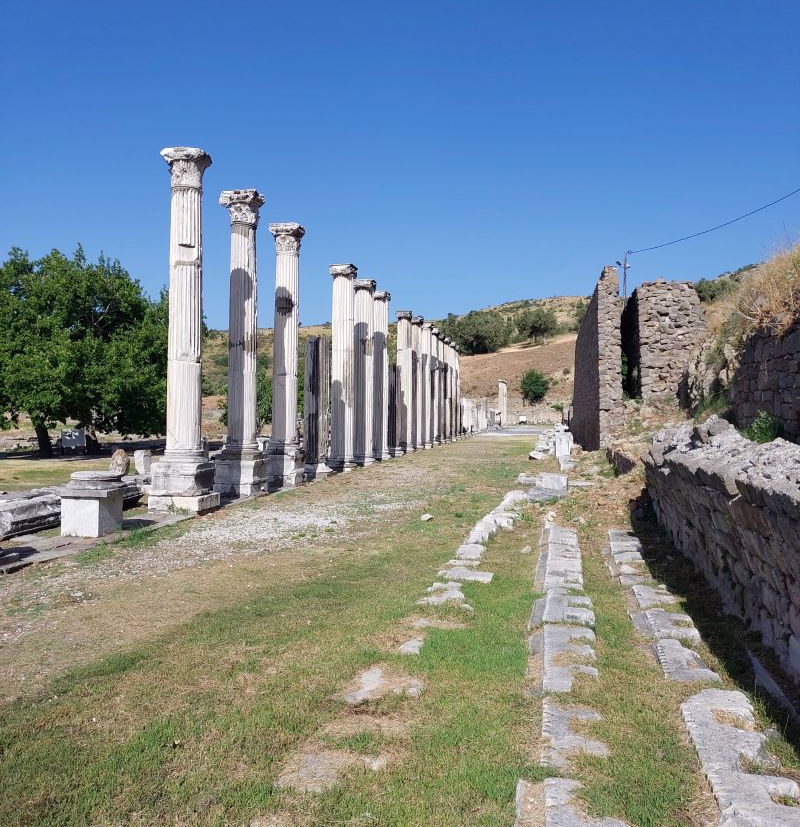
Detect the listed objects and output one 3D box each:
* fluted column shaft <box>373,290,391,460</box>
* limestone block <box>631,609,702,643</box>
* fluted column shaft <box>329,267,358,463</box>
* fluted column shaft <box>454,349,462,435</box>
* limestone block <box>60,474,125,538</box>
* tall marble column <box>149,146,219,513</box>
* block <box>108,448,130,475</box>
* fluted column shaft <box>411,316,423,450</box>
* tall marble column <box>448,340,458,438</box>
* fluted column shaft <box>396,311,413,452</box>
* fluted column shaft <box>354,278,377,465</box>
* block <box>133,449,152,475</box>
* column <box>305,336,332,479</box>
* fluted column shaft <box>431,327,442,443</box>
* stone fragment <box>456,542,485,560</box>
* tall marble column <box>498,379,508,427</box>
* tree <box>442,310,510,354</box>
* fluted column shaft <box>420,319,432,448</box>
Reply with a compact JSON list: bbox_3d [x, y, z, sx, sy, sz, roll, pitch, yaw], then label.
[{"bbox_3d":[-0.707,-1.359,30.028,0.710,5.780,0.710,1,0,10],"label":"fluted column shaft"},{"bbox_3d":[1.876,1.501,6.123,0.425,0.138,0.632,0,0,10],"label":"limestone block"},{"bbox_3d":[-1.619,-1.350,24.657,0.710,5.800,0.710,1,0,10],"label":"fluted column shaft"},{"bbox_3d":[3.395,-1.338,54.198,0.710,5.750,0.710,1,0,10],"label":"fluted column shaft"},{"bbox_3d":[-4.055,1.195,11.396,0.612,0.770,0.652,0,0,10],"label":"limestone block"},{"bbox_3d":[-3.442,-1.353,13.915,0.850,5.760,0.850,1,0,10],"label":"tall marble column"},{"bbox_3d":[-6.002,1.081,18.466,0.415,0.612,0.395,0,0,10],"label":"block"},{"bbox_3d":[0.739,-1.256,36.439,0.662,5.679,0.662,0,0,10],"label":"fluted column shaft"},{"bbox_3d":[3.018,-1.297,48.684,0.642,5.641,0.642,0,0,10],"label":"tall marble column"},{"bbox_3d":[0.204,-1.343,35.399,0.710,5.750,0.710,1,0,10],"label":"fluted column shaft"},{"bbox_3d":[-1.067,-1.266,26.169,0.691,5.655,0.691,0,0,0],"label":"fluted column shaft"},{"bbox_3d":[-5.908,1.113,19.800,0.420,0.600,0.400,1,0,10],"label":"block"},{"bbox_3d":[-2.088,-0.171,21.973,0.660,3.600,0.660,1,0,10],"label":"column"},{"bbox_3d":[1.572,-1.356,43.456,0.710,5.780,0.710,1,0,10],"label":"fluted column shaft"},{"bbox_3d":[0.792,1.541,9.628,0.326,0.118,0.543,0,0,10],"label":"stone fragment"},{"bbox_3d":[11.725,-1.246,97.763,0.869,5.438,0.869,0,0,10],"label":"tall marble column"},{"bbox_3d":[11.654,-12.671,135.000,11.000,7.000,9.500,1,0,0],"label":"tree"},{"bbox_3d":[1.220,-1.256,38.710,0.642,5.652,0.642,0,0,10],"label":"fluted column shaft"}]

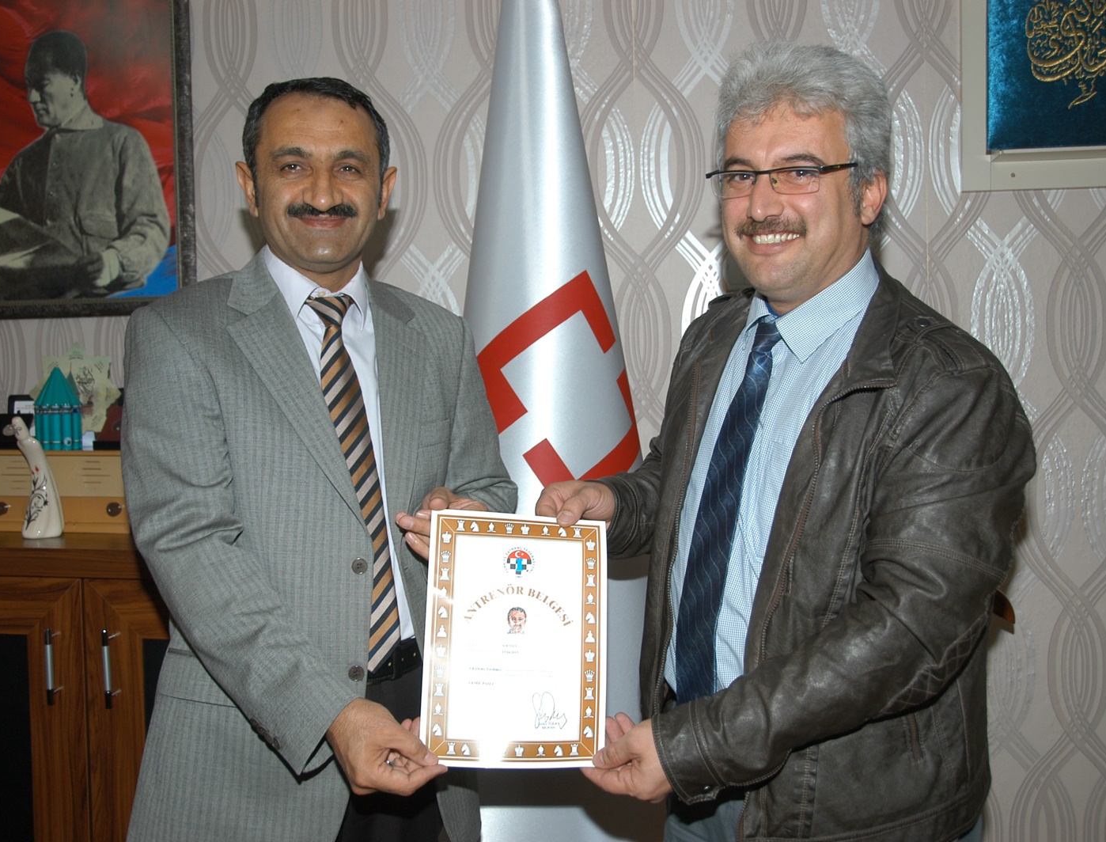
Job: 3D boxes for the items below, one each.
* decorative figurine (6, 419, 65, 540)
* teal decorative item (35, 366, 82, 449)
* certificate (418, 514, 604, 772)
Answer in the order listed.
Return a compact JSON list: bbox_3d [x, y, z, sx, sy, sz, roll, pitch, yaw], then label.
[{"bbox_3d":[-0.951,0.105,2.131,0.085,0.215,0.060,-3,3,-35],"label":"decorative figurine"},{"bbox_3d":[-0.963,-0.024,2.251,0.086,0.160,0.086,-2,2,-10],"label":"teal decorative item"},{"bbox_3d":[-0.043,0.252,1.360,0.211,0.298,0.008,3,-19,-5],"label":"certificate"}]

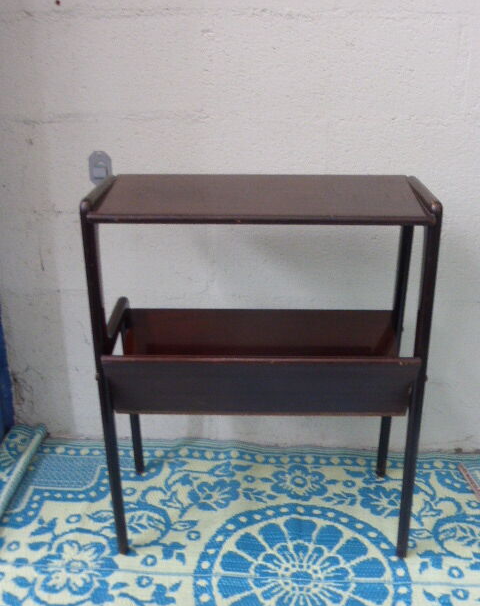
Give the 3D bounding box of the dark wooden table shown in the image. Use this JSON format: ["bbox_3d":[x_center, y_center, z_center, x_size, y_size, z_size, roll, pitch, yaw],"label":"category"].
[{"bbox_3d":[0.039,0.117,1.411,0.563,0.703,0.279,0,25,2],"label":"dark wooden table"}]

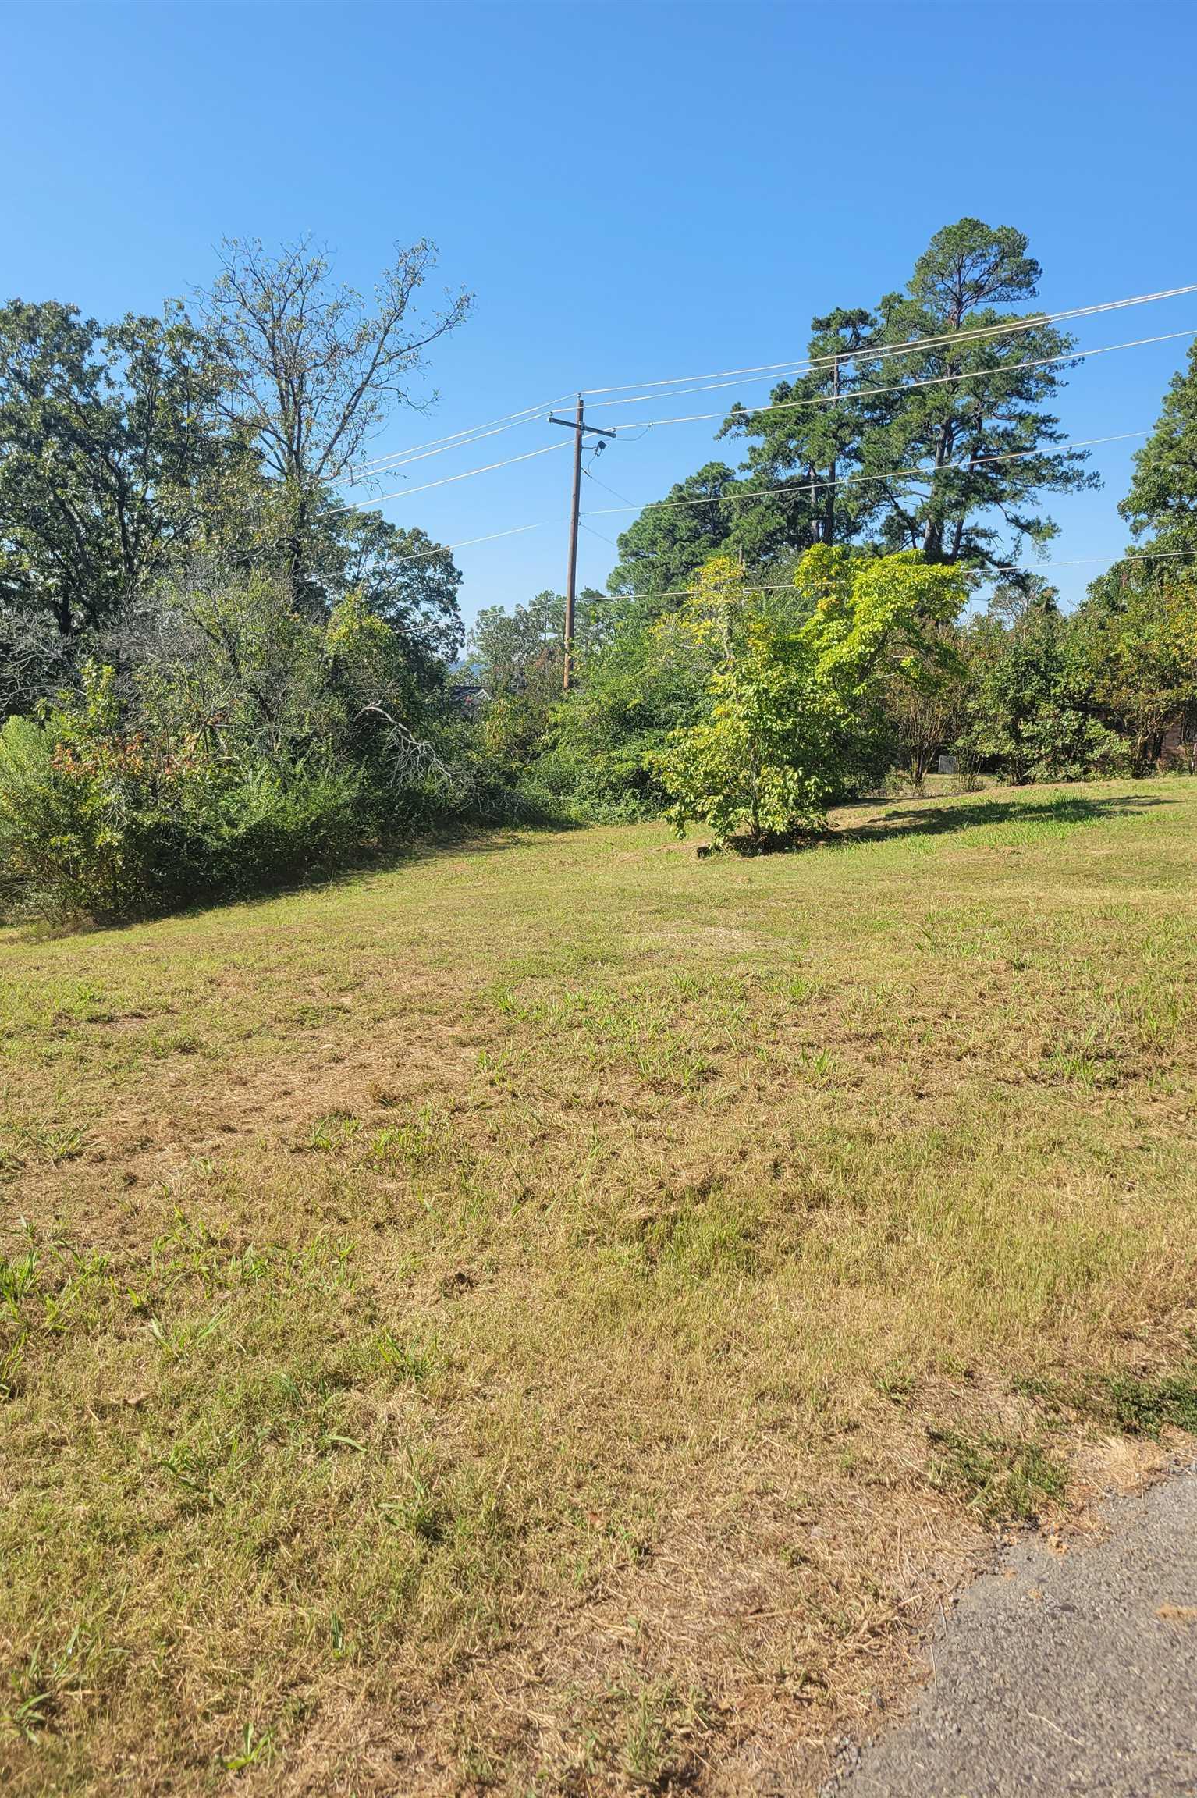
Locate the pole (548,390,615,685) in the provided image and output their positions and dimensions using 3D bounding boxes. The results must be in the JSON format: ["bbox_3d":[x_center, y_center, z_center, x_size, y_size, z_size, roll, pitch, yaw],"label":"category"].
[{"bbox_3d":[-0.721,-8.251,38.718,2.450,11.970,0.400,-3,9,-40],"label":"pole"}]

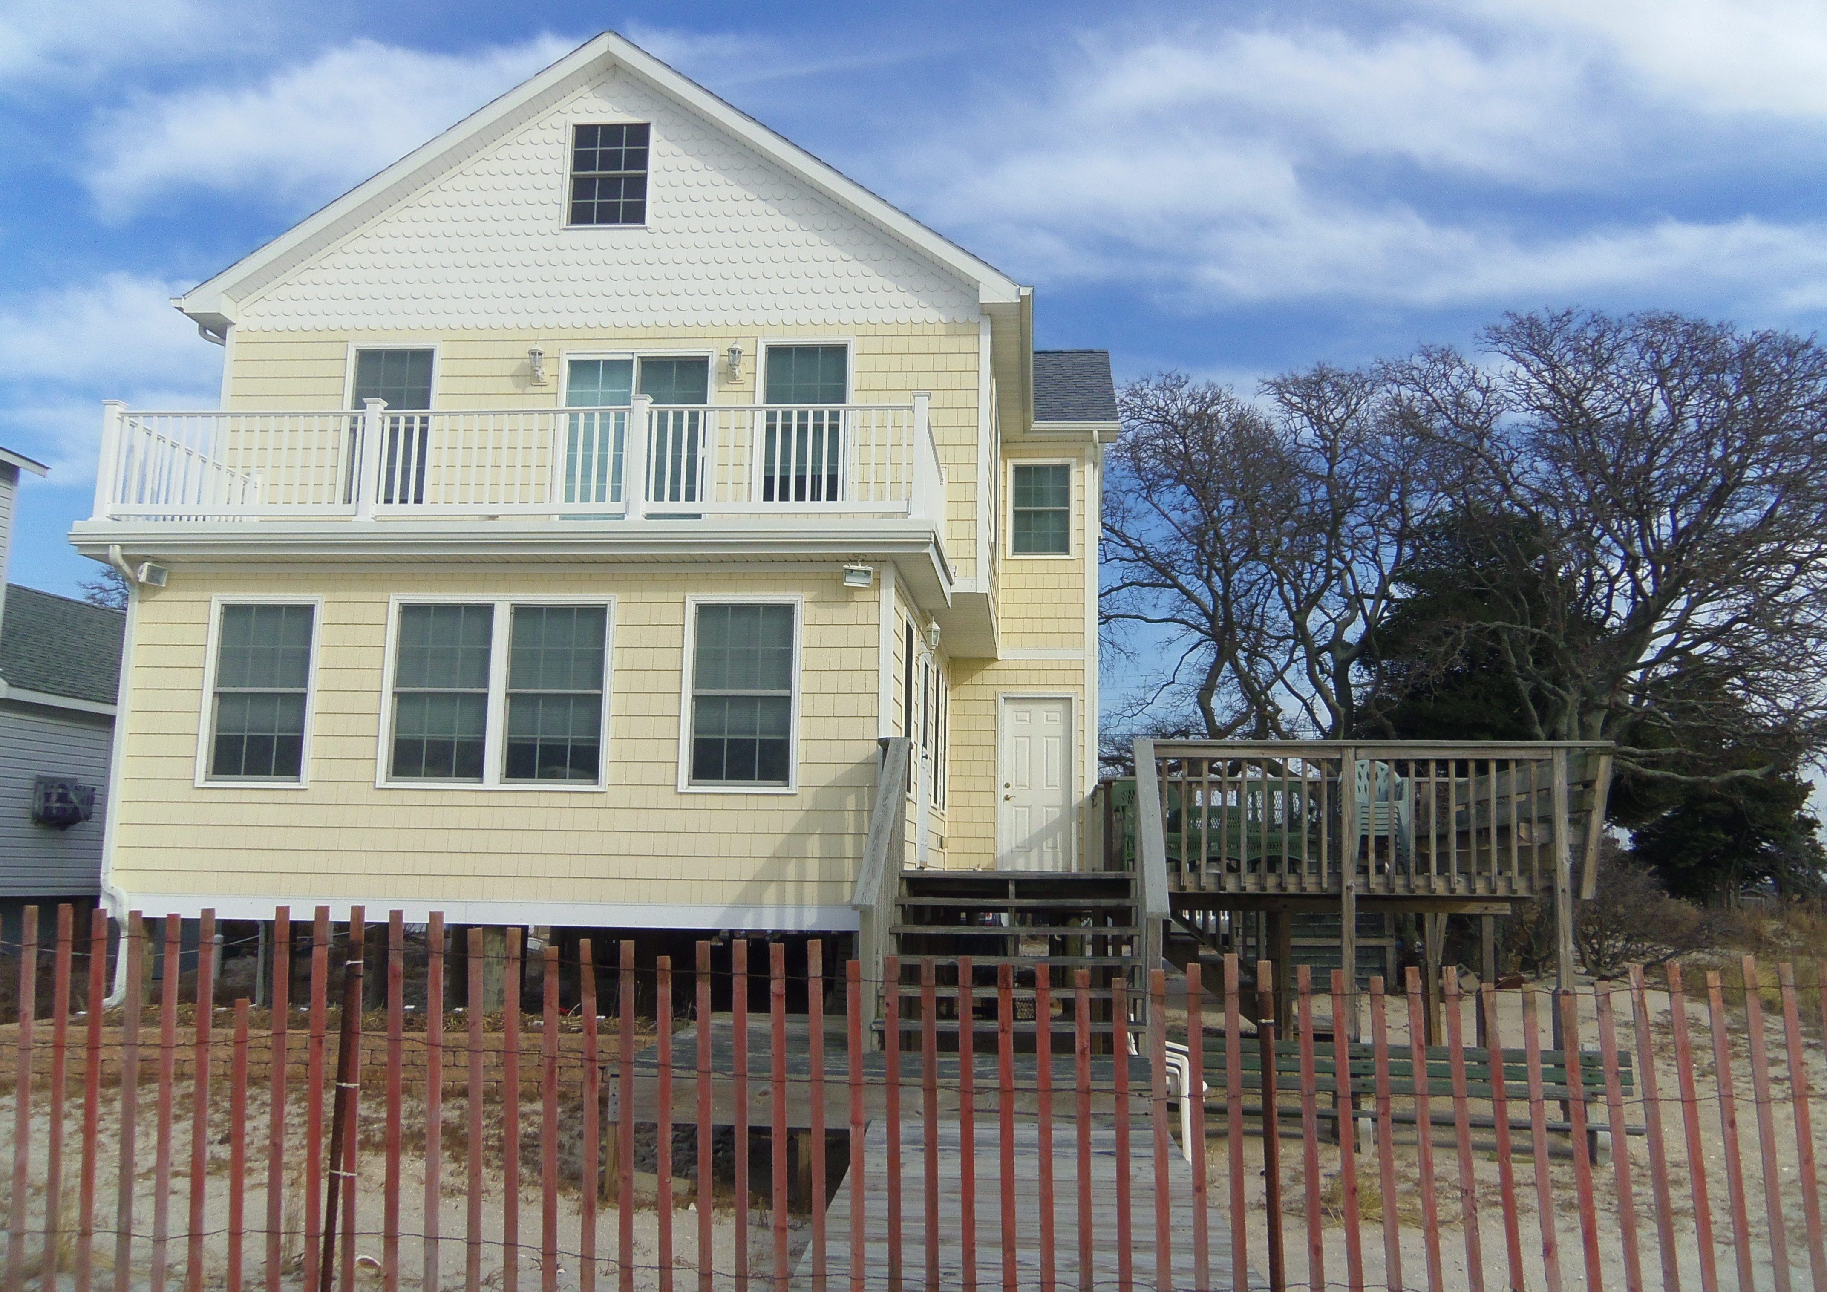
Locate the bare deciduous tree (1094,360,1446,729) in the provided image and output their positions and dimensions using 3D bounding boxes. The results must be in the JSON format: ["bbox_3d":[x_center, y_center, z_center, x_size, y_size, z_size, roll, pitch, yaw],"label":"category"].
[{"bbox_3d":[6.073,0.323,25.681,6.200,9.800,5.400,0,-9,4],"label":"bare deciduous tree"}]

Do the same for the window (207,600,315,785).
[{"bbox_3d":[-5.183,0.370,11.742,0.782,1.424,0.100,0,-8,5],"label":"window"}]

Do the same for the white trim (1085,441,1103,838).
[{"bbox_3d":[2.099,-0.034,17.356,0.159,4.802,0.150,0,-8,5],"label":"white trim"}]

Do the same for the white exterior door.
[{"bbox_3d":[1.437,1.605,17.120,0.850,2.060,0.110,0,-9,4],"label":"white exterior door"}]

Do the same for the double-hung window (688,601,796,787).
[{"bbox_3d":[-1.320,0.378,11.416,0.792,1.445,0.100,0,-8,5],"label":"double-hung window"}]

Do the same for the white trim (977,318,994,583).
[{"bbox_3d":[0.670,-1.805,13.670,0.126,2.529,0.130,0,-8,5],"label":"white trim"}]

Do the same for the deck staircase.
[{"bbox_3d":[0.653,2.002,9.620,1.655,1.043,1.550,0,-8,5],"label":"deck staircase"}]

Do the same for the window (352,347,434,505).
[{"bbox_3d":[-4.984,-2.114,14.071,0.900,1.570,0.120,0,-9,4],"label":"window"}]

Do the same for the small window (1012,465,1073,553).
[{"bbox_3d":[1.535,-1.631,17.633,0.720,1.120,0.100,0,-9,4],"label":"small window"}]

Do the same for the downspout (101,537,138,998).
[{"bbox_3d":[-6.180,0.963,11.443,0.280,3.500,0.400,0,-9,4],"label":"downspout"}]

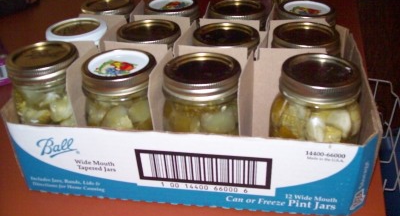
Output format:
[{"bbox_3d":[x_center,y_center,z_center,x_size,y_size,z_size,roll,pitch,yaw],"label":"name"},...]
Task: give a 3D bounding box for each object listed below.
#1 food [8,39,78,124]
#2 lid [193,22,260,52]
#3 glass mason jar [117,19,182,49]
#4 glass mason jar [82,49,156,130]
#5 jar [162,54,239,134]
[{"bbox_3d":[-0.167,-0.002,0.486,0.084,0.130,0.084,3,31,9],"label":"food"},{"bbox_3d":[0.031,-0.079,0.489,0.075,0.017,0.075,3,32,10],"label":"lid"},{"bbox_3d":[-0.058,-0.037,0.527,0.081,0.129,0.081,-2,32,1],"label":"glass mason jar"},{"bbox_3d":[-0.079,0.010,0.461,0.084,0.130,0.084,-2,31,1],"label":"glass mason jar"},{"bbox_3d":[0.006,0.016,0.444,0.084,0.130,0.084,3,31,9],"label":"jar"}]

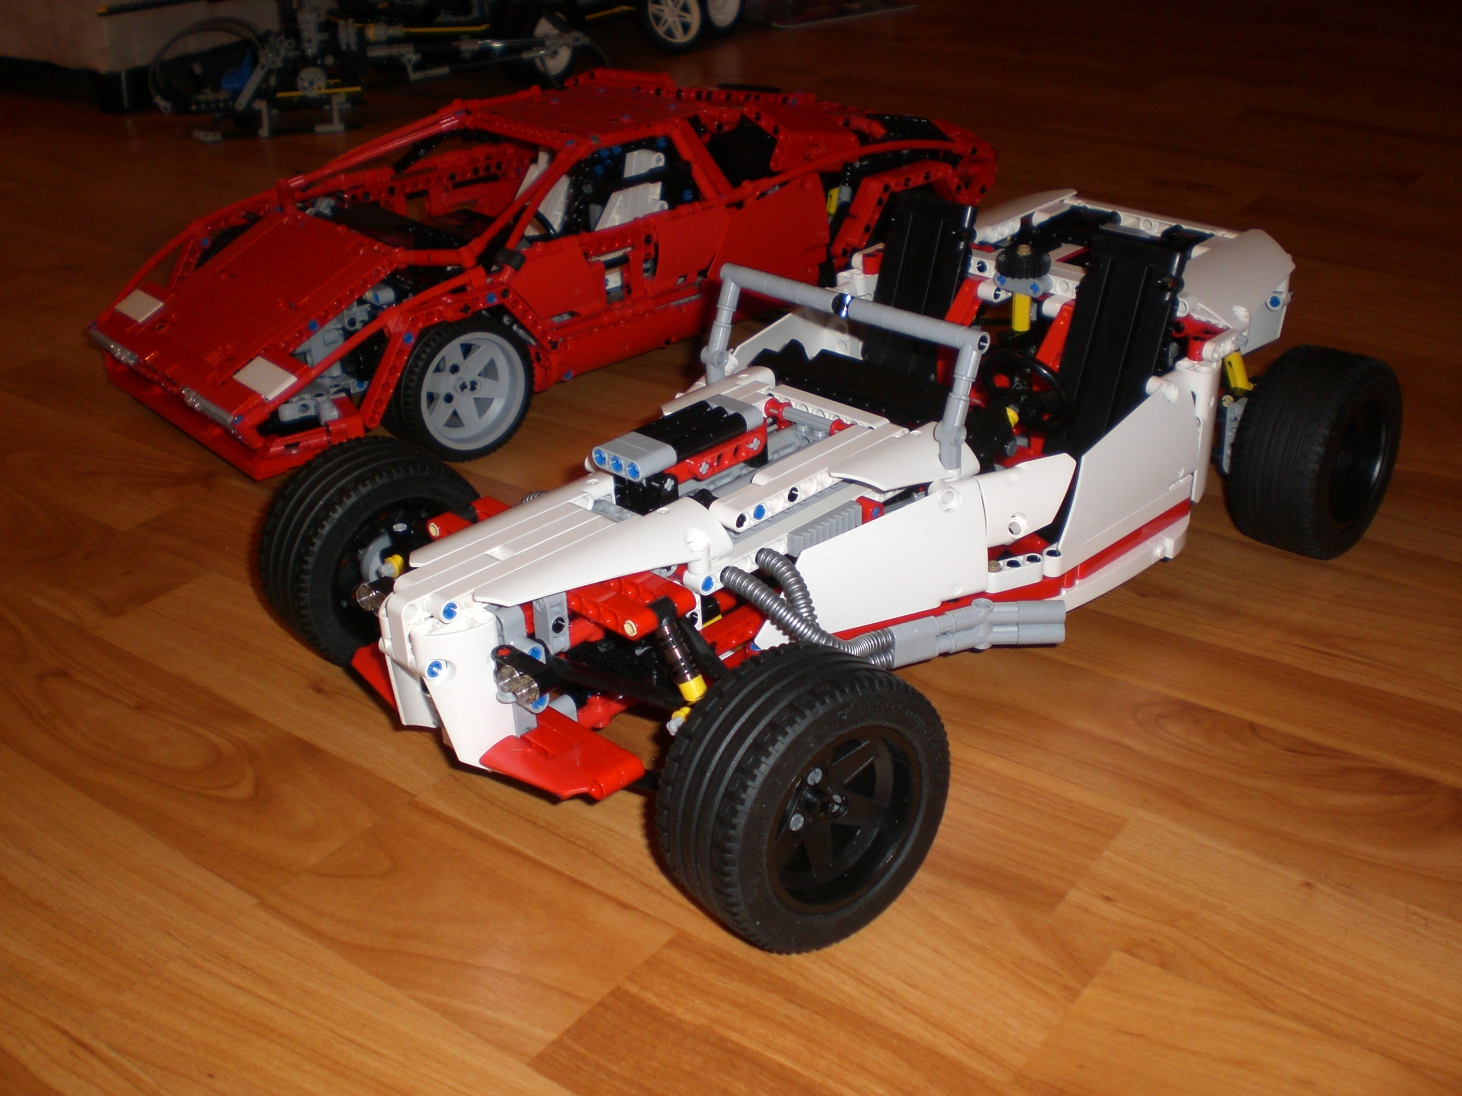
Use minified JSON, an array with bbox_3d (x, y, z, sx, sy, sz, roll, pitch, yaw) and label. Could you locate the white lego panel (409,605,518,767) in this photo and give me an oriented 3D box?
[{"bbox_3d":[-0.076,0.043,0.463,0.015,0.051,0.022,-26,36,-38],"label":"white lego panel"}]

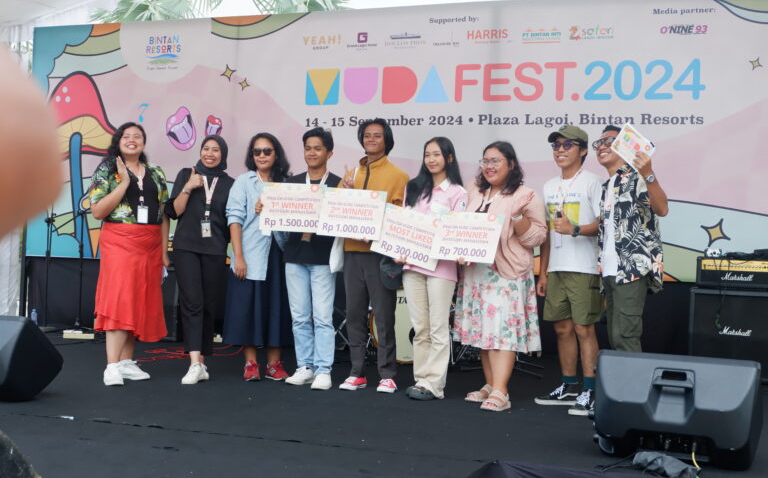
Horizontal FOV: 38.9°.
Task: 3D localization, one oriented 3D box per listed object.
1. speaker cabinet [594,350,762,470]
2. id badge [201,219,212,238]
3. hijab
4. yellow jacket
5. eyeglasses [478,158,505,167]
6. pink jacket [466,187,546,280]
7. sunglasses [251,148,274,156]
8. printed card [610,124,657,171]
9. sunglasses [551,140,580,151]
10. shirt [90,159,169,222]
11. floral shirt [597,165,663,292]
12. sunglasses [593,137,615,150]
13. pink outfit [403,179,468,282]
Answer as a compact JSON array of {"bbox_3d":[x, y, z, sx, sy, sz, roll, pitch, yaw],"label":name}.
[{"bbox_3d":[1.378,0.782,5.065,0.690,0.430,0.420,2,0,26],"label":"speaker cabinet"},{"bbox_3d":[-1.133,-0.064,6.950,0.067,0.112,0.010,2,0,-8],"label":"id badge"},{"bbox_3d":[-1.118,-0.536,7.070,0.215,0.270,0.245,2,-1,12],"label":"hijab"},{"bbox_3d":[-0.055,-0.232,7.000,0.440,0.610,0.290,2,-1,18],"label":"yellow jacket"},{"bbox_3d":[0.660,-0.444,6.459,0.140,0.045,0.140,2,-3,32],"label":"eyeglasses"},{"bbox_3d":[0.718,-0.044,6.400,0.450,0.550,0.320,2,0,30],"label":"pink jacket"},{"bbox_3d":[-0.795,-0.575,7.150,0.143,0.048,0.145,2,0,8],"label":"sunglasses"},{"bbox_3d":[1.425,-0.522,6.220,0.225,0.172,0.008,43,16,24],"label":"printed card"},{"bbox_3d":[1.093,-0.544,6.480,0.142,0.048,0.145,-2,-8,34],"label":"sunglasses"},{"bbox_3d":[-1.602,-0.298,6.820,0.480,0.390,0.290,1,0,-28],"label":"shirt"},{"bbox_3d":[1.405,-0.057,6.200,0.280,0.690,0.400,1,0,-42],"label":"floral shirt"},{"bbox_3d":[1.325,-0.534,6.407,0.145,0.052,0.145,-14,-24,31],"label":"sunglasses"},{"bbox_3d":[0.323,-0.053,6.820,0.400,0.630,0.270,2,-1,20],"label":"pink outfit"}]

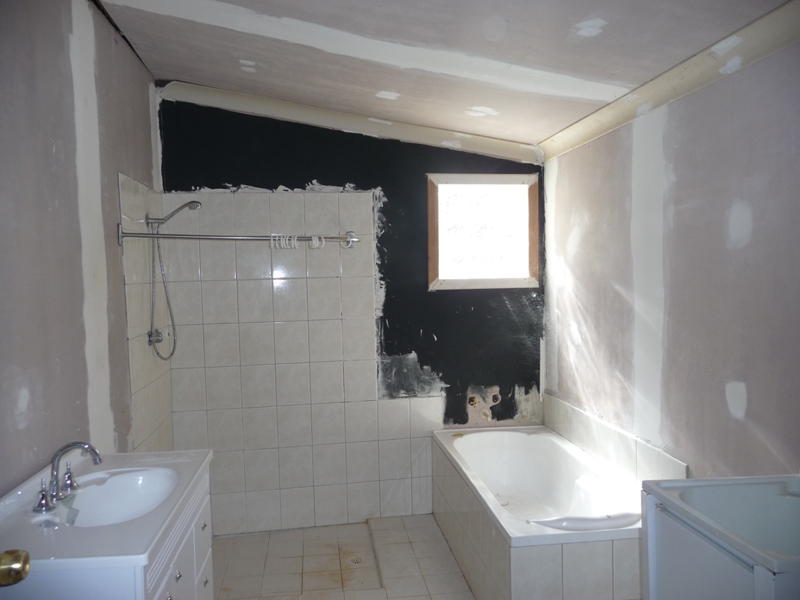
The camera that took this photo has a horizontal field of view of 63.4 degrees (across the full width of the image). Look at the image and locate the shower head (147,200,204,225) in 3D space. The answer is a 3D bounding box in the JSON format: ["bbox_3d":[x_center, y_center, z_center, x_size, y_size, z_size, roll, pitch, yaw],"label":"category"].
[{"bbox_3d":[-1.157,-0.448,3.333,0.270,0.120,0.070,-2,3,-8],"label":"shower head"}]

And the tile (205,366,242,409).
[{"bbox_3d":[-1.024,0.513,3.767,0.200,0.250,0.010,-2,3,-10],"label":"tile"}]

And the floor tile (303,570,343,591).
[{"bbox_3d":[-0.385,1.407,3.232,0.192,0.010,0.192,-2,3,-8],"label":"floor tile"}]

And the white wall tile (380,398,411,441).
[{"bbox_3d":[-0.032,0.729,3.948,0.200,0.250,0.010,-2,3,-10],"label":"white wall tile"}]

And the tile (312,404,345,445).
[{"bbox_3d":[-0.426,0.743,3.881,0.200,0.250,0.010,-2,3,-10],"label":"tile"}]

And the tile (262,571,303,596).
[{"bbox_3d":[-0.585,1.420,3.210,0.200,0.010,0.200,-2,3,-8],"label":"tile"}]

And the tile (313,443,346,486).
[{"bbox_3d":[-0.420,0.992,3.896,0.200,0.250,0.010,-2,3,-10],"label":"tile"}]

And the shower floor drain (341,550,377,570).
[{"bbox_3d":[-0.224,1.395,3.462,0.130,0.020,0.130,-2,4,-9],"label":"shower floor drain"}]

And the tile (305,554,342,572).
[{"bbox_3d":[-0.413,1.397,3.422,0.192,0.010,0.192,-2,3,-8],"label":"tile"}]

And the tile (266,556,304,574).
[{"bbox_3d":[-0.610,1.405,3.408,0.200,0.010,0.200,-2,3,-12],"label":"tile"}]

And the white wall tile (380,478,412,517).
[{"bbox_3d":[-0.018,1.216,3.965,0.200,0.225,0.010,-2,3,-8],"label":"white wall tile"}]

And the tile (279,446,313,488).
[{"bbox_3d":[-0.621,1.000,3.876,0.200,0.250,0.010,-2,3,-8],"label":"tile"}]

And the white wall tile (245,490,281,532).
[{"bbox_3d":[-0.813,1.256,3.862,0.200,0.250,0.010,-2,3,-8],"label":"white wall tile"}]

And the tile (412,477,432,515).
[{"bbox_3d":[0.146,1.211,3.989,0.132,0.225,0.010,-2,3,-8],"label":"tile"}]

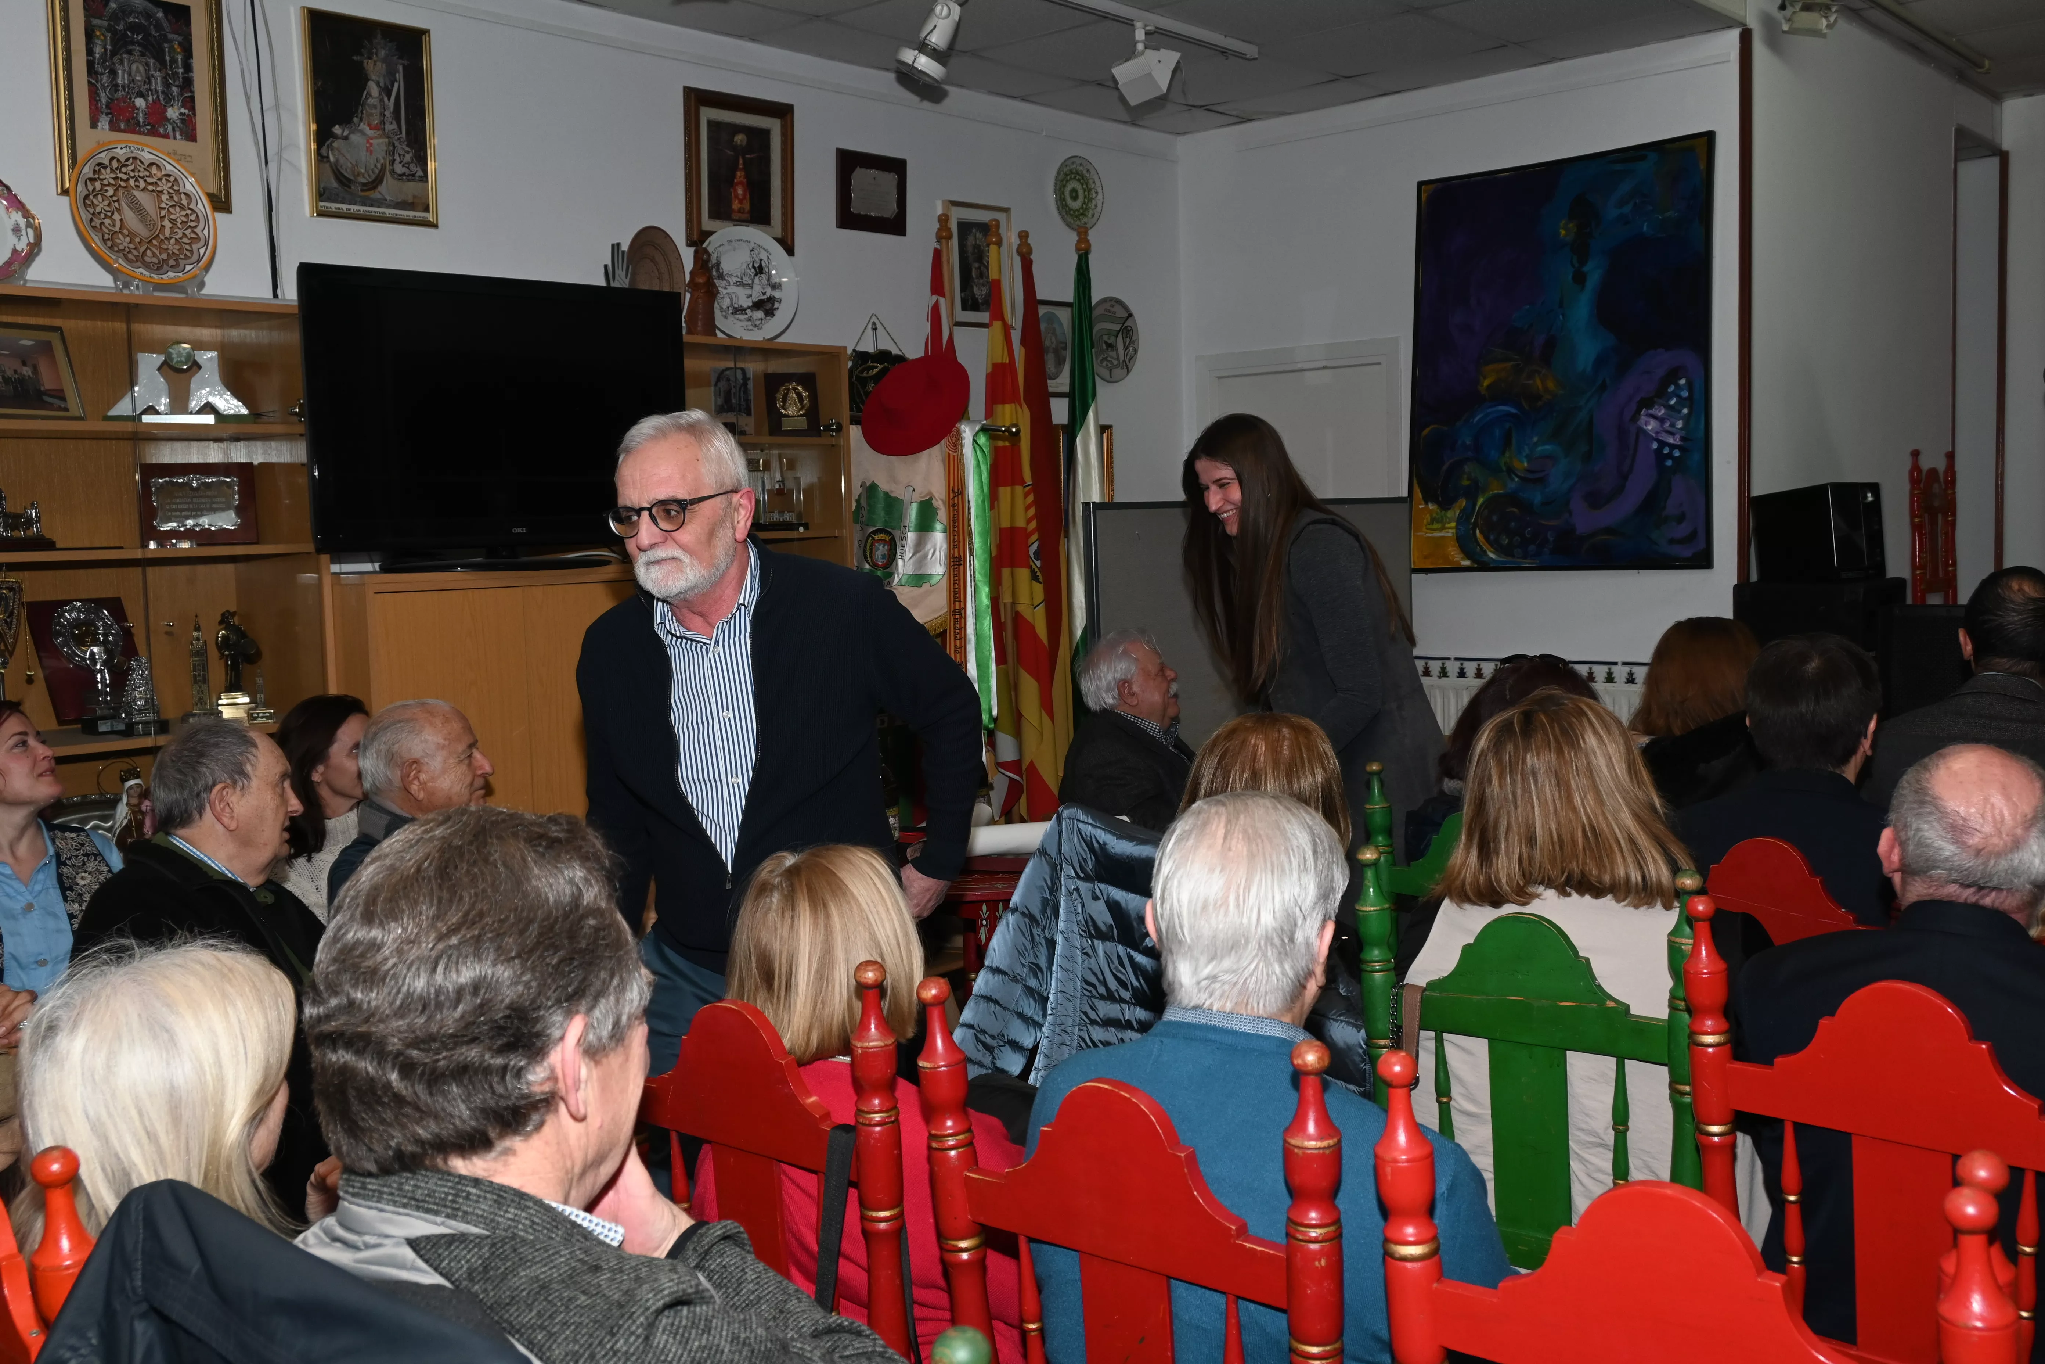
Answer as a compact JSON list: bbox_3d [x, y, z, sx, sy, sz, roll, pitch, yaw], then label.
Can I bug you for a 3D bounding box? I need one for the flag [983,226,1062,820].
[{"bbox_3d":[-0.011,-0.434,5.330,0.210,1.720,0.200,-1,5,3],"label":"flag"}]

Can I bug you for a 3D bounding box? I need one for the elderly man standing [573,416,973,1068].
[{"bbox_3d":[-0.307,0.460,2.534,0.530,1.640,0.410,0,5,21],"label":"elderly man standing"}]

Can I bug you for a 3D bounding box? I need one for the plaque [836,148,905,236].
[{"bbox_3d":[-0.477,-1.517,5.836,0.025,0.239,0.299,3,6,42],"label":"plaque"}]

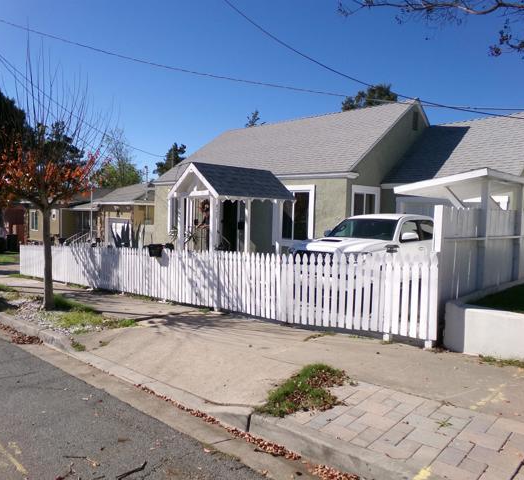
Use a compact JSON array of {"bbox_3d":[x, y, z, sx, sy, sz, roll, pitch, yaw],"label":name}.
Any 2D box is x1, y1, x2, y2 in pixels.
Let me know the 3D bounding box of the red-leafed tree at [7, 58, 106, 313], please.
[{"bbox_3d":[-4.076,-1.038,8.765,2.050,4.833,2.050,4,4,42],"label":"red-leafed tree"}]

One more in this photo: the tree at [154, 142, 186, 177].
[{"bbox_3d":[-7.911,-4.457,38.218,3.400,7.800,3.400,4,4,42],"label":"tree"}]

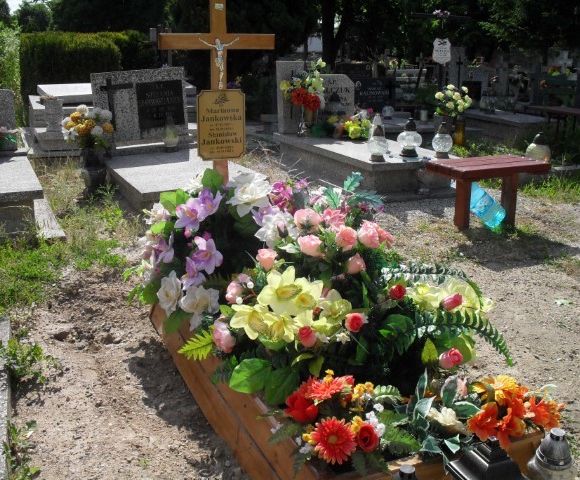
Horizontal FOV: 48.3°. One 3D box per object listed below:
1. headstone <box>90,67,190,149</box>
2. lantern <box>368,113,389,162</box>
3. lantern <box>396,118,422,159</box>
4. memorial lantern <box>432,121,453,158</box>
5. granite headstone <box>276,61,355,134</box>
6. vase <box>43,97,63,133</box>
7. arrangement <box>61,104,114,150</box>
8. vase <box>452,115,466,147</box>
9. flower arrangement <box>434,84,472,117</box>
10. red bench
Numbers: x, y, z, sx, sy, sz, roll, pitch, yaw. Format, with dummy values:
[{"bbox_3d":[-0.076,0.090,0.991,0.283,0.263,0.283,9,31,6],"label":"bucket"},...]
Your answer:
[{"bbox_3d":[-1.598,-1.396,6.903,0.950,0.800,0.130,-9,19,-23],"label":"headstone"},{"bbox_3d":[0.784,-0.899,5.676,0.175,0.370,0.175,0,17,0],"label":"lantern"},{"bbox_3d":[1.094,-0.945,5.870,0.235,0.350,0.235,0,17,0],"label":"lantern"},{"bbox_3d":[1.379,-0.908,5.804,0.180,0.320,0.180,-7,18,-24],"label":"memorial lantern"},{"bbox_3d":[0.306,-1.625,7.364,0.900,0.790,0.160,-7,18,-24],"label":"granite headstone"},{"bbox_3d":[-2.741,-1.443,7.500,0.250,0.380,0.250,-7,18,-24],"label":"vase"},{"bbox_3d":[-1.706,-0.948,5.450,0.440,0.380,0.400,-7,18,-24],"label":"arrangement"},{"bbox_3d":[2.004,-1.289,7.650,0.170,0.390,0.170,-7,18,-24],"label":"vase"},{"bbox_3d":[1.920,-1.638,7.600,0.450,0.380,0.420,-7,18,-24],"label":"flower arrangement"},{"bbox_3d":[1.442,-0.337,4.760,0.810,0.460,0.420,-7,18,-24],"label":"red bench"}]

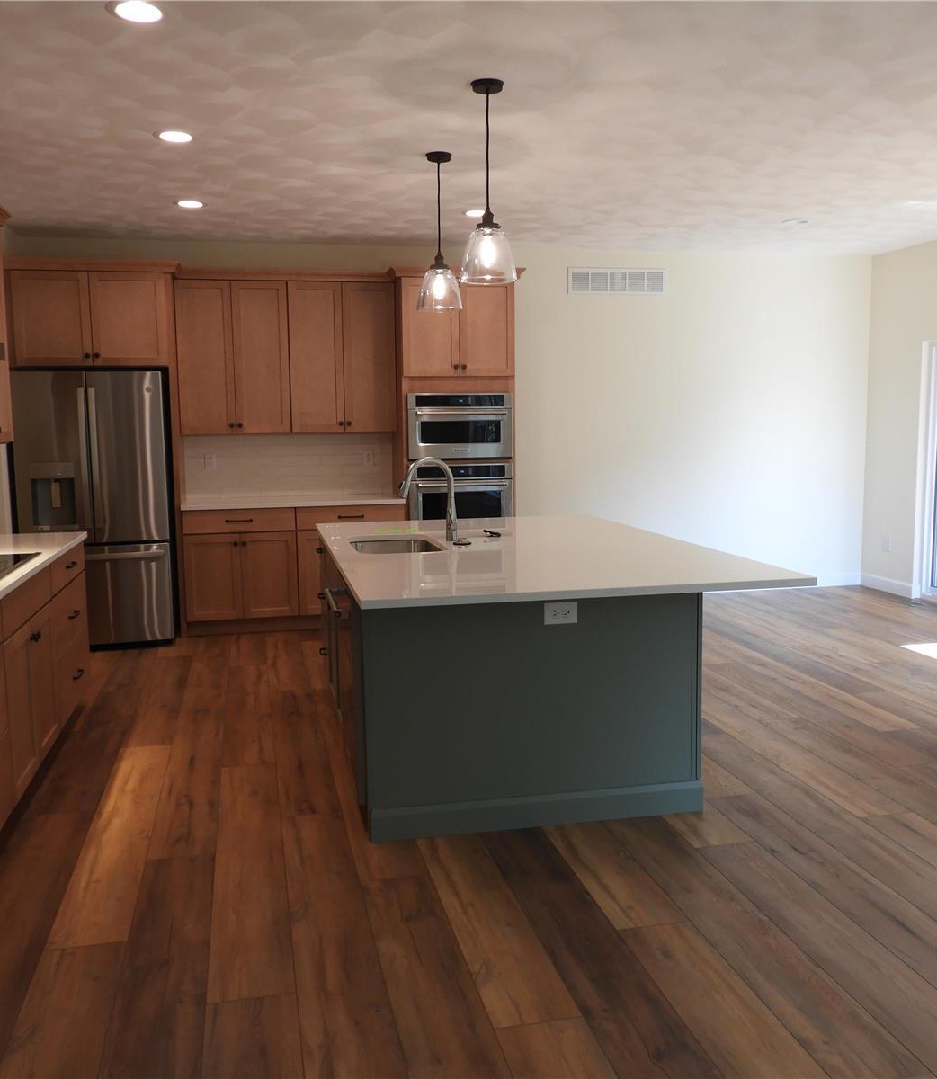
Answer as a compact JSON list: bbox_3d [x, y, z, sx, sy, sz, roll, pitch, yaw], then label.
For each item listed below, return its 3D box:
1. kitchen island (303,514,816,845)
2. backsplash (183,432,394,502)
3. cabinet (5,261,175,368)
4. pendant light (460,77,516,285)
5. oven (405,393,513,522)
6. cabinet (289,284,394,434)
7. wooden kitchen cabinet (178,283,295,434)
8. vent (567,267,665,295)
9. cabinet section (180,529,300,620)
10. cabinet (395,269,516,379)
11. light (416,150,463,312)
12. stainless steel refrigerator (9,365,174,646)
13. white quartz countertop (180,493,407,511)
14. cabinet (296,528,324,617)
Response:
[{"bbox_3d":[0.191,0.475,4.513,1.573,0.908,2.410,-2,7,-12],"label":"kitchen island"},{"bbox_3d":[-1.325,-0.558,7.446,1.520,0.463,0.020,-2,7,-12],"label":"backsplash"},{"bbox_3d":[-2.493,-1.488,6.752,1.060,0.665,0.651,-2,7,-12],"label":"cabinet"},{"bbox_3d":[0.077,-1.374,3.872,0.230,0.738,0.230,0,7,0],"label":"pendant light"},{"bbox_3d":[-0.109,-0.466,7.357,0.753,1.193,0.610,-2,7,-12],"label":"oven"},{"bbox_3d":[-0.928,-1.313,7.286,0.757,1.063,0.320,-2,7,-12],"label":"cabinet"},{"bbox_3d":[-1.668,-1.287,7.128,0.757,1.066,0.320,-2,7,-12],"label":"wooden kitchen cabinet"},{"bbox_3d":[1.171,-2.023,7.805,0.809,0.201,0.025,-2,7,-12],"label":"vent"},{"bbox_3d":[-1.617,0.217,7.155,0.752,0.609,0.582,-2,7,-12],"label":"cabinet section"},{"bbox_3d":[-0.129,-1.537,7.271,0.810,0.720,0.615,-2,7,-12],"label":"cabinet"},{"bbox_3d":[-0.144,-1.503,4.904,0.222,0.735,0.222,-2,7,-12],"label":"light"},{"bbox_3d":[-2.472,-0.216,6.752,0.905,1.785,0.860,-2,7,-12],"label":"stainless steel refrigerator"},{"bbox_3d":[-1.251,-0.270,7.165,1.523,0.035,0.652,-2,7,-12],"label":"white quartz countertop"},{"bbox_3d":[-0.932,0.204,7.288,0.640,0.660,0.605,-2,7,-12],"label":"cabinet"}]

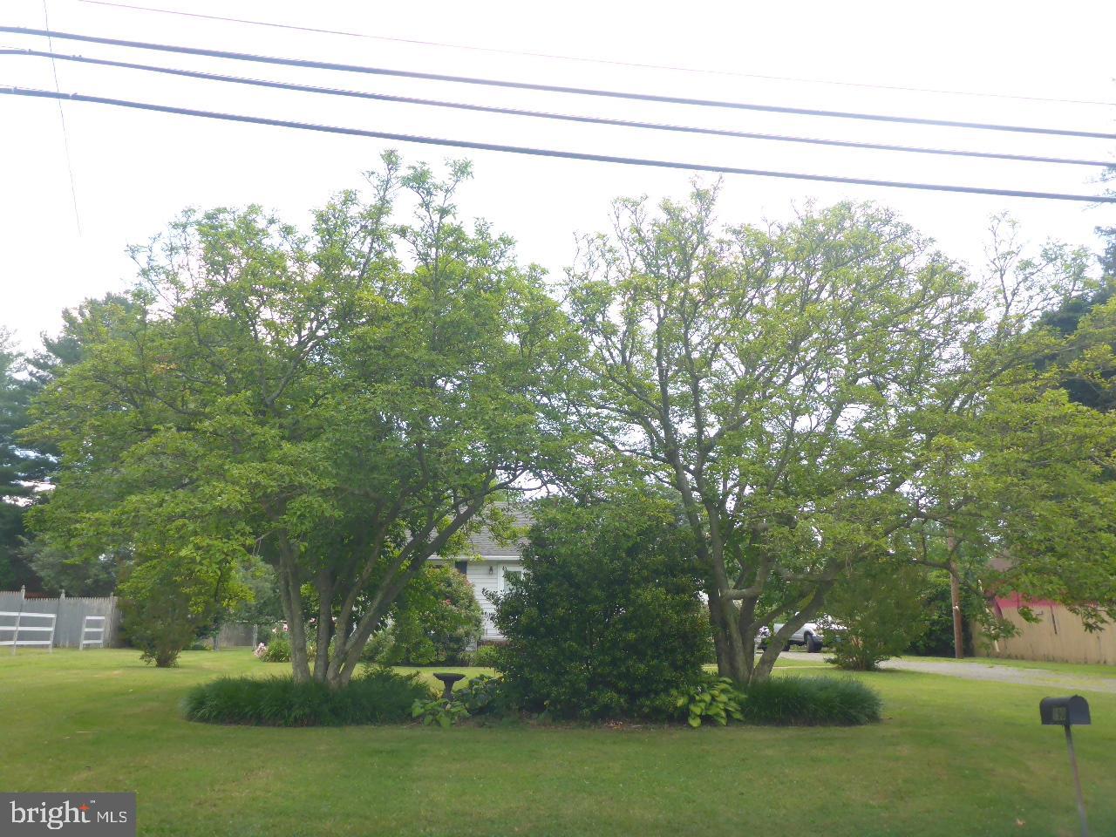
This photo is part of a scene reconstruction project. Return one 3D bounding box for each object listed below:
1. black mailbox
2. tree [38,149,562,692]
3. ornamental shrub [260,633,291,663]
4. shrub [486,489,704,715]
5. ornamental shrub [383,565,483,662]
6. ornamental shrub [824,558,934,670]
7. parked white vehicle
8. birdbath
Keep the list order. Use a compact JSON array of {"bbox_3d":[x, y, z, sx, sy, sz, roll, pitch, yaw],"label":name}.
[{"bbox_3d":[4.184,2.414,7.450,0.175,0.230,0.480,0,-17,3],"label":"black mailbox"},{"bbox_3d":[-4.600,0.172,16.356,9.400,9.800,8.800,0,-13,0],"label":"tree"},{"bbox_3d":[-7.750,6.227,24.532,1.000,0.850,0.900,0,-13,0],"label":"ornamental shrub"},{"bbox_3d":[0.720,3.111,15.085,3.600,3.550,3.300,0,-13,0],"label":"shrub"},{"bbox_3d":[-3.430,5.326,24.631,2.750,2.750,2.500,0,-13,0],"label":"ornamental shrub"},{"bbox_3d":[8.150,5.002,23.064,2.750,2.800,2.600,0,-13,0],"label":"ornamental shrub"},{"bbox_3d":[10.600,8.748,37.187,1.900,1.750,5.300,2,-13,-7],"label":"parked white vehicle"},{"bbox_3d":[-1.650,4.215,13.608,0.490,0.670,0.490,0,-13,0],"label":"birdbath"}]

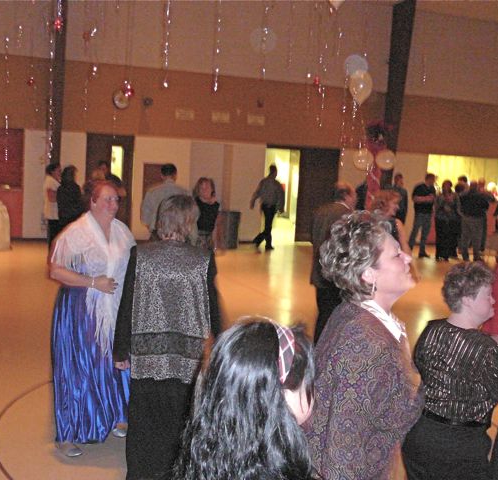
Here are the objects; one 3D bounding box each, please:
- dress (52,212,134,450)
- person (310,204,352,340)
[{"bbox_3d":[-0.898,0.498,3.763,0.500,1.319,0.420,-2,8,-36],"label":"dress"},{"bbox_3d":[0.855,0.336,6.153,0.400,1.740,0.540,-3,9,-40],"label":"person"}]

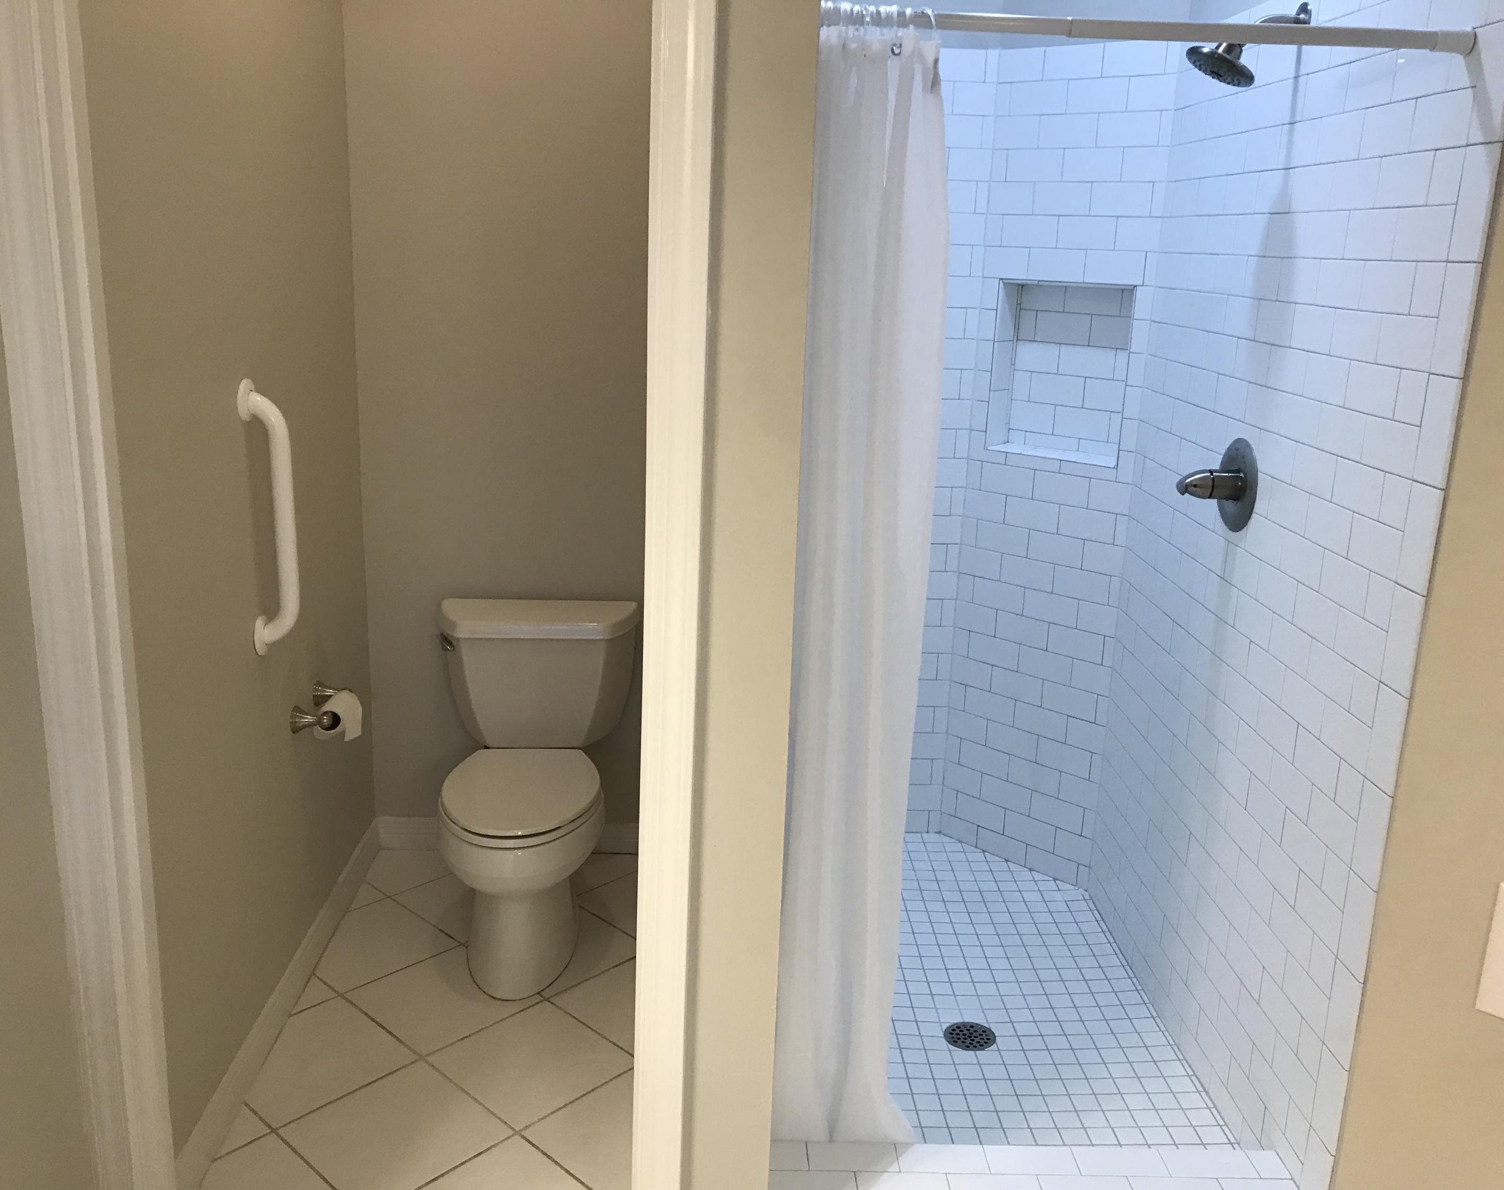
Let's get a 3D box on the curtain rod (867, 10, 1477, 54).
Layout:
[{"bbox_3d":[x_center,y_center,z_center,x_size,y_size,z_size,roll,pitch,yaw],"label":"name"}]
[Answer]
[{"bbox_3d":[0.531,-0.765,1.734,0.905,0.032,0.032,1,15,-2],"label":"curtain rod"}]

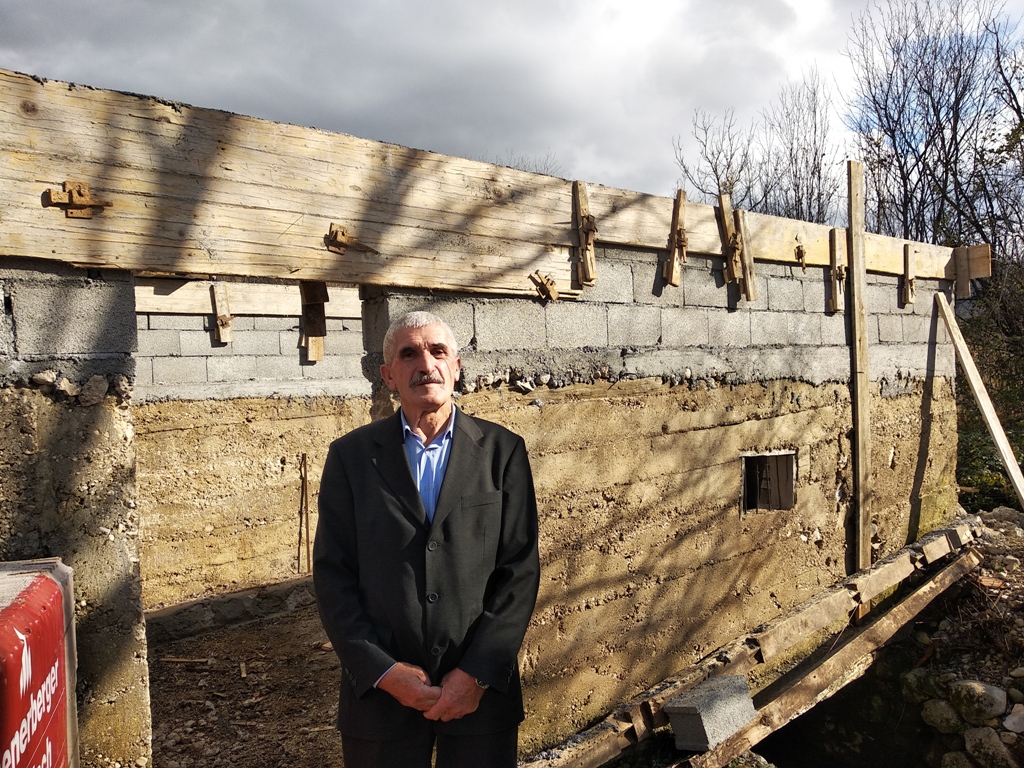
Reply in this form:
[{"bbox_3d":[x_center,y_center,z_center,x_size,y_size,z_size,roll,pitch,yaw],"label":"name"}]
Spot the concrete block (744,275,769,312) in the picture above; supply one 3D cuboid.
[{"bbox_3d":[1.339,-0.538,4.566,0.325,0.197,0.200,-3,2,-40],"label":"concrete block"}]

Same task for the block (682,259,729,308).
[{"bbox_3d":[0.990,-0.516,4.246,0.400,0.200,0.200,-3,2,-40],"label":"block"}]

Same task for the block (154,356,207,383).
[{"bbox_3d":[-2.645,-0.106,6.069,0.397,0.197,0.197,-3,0,-40],"label":"block"}]

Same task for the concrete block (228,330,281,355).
[{"bbox_3d":[-2.158,-0.336,6.382,0.397,0.192,0.200,-3,2,-41],"label":"concrete block"}]

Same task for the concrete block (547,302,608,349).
[{"bbox_3d":[0.238,-0.263,3.567,0.397,0.197,0.197,-3,0,-40],"label":"concrete block"}]

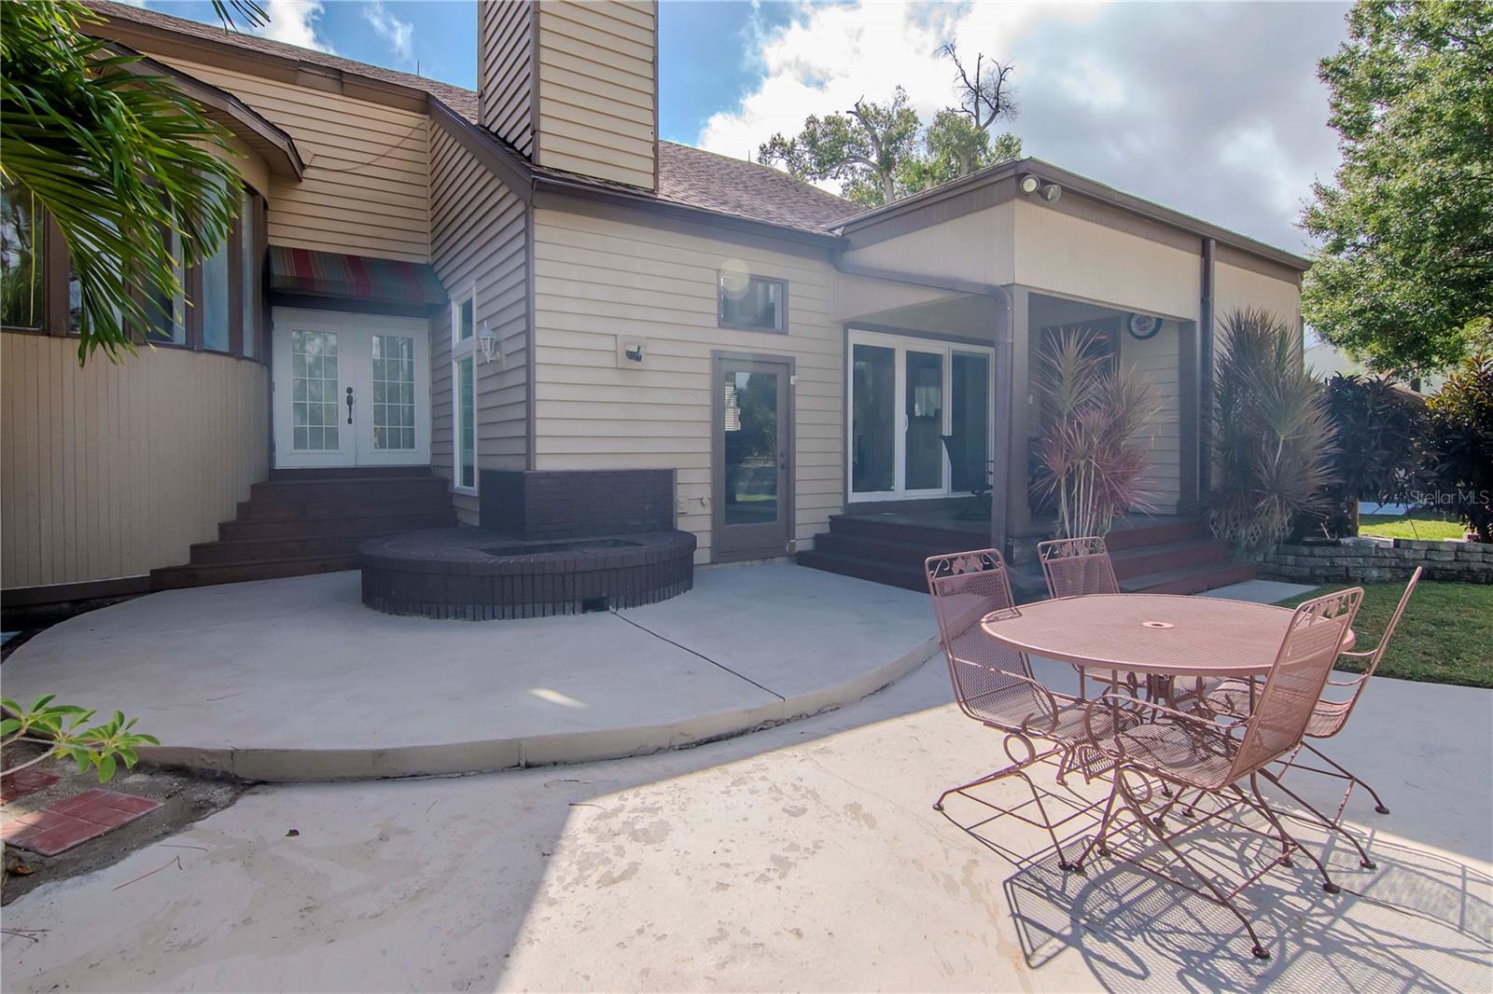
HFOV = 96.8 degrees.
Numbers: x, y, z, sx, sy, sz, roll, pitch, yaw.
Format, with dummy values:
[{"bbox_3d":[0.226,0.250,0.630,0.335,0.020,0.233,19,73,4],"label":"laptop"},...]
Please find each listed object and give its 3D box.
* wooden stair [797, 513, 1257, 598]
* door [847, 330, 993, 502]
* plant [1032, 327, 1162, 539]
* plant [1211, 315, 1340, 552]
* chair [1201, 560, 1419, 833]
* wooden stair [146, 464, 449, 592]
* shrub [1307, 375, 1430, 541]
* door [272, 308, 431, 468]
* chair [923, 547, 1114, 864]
[{"bbox_3d":[2.669,0.476,7.049,3.700,0.500,3.400,-3,5,-32],"label":"wooden stair"},{"bbox_3d":[2.350,-1.020,8.650,2.450,2.080,0.140,-3,5,-32],"label":"door"},{"bbox_3d":[2.830,-0.380,5.316,0.980,1.920,0.950,2,4,28],"label":"plant"},{"bbox_3d":[5.500,-0.690,6.950,1.200,2.480,1.150,3,5,38],"label":"plant"},{"bbox_3d":[2.011,0.691,2.410,0.580,0.940,0.640,-4,5,-42],"label":"chair"},{"bbox_3d":[-4.843,0.191,7.581,2.650,1.000,2.200,-3,5,-32],"label":"wooden stair"},{"bbox_3d":[7.200,-0.494,7.700,1.300,1.850,1.200,3,5,43],"label":"shrub"},{"bbox_3d":[-5.220,-1.436,8.880,1.820,2.060,0.120,-3,5,-32],"label":"door"},{"bbox_3d":[1.046,0.700,2.437,0.580,0.940,0.640,-3,5,-37],"label":"chair"}]

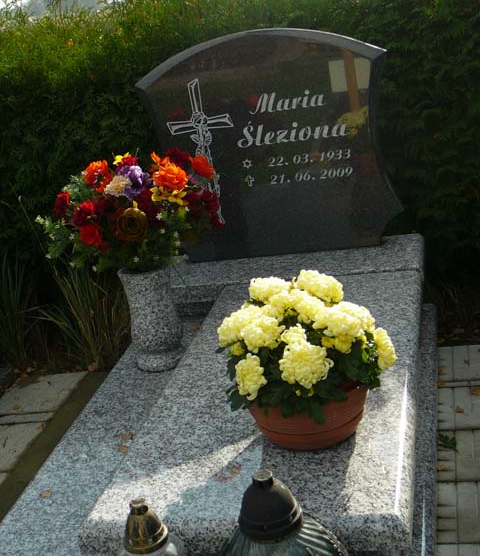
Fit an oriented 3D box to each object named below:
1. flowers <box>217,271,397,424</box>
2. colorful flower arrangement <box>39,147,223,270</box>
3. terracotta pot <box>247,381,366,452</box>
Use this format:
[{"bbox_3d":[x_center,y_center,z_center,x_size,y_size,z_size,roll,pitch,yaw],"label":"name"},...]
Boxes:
[{"bbox_3d":[0.138,0.137,1.897,0.370,0.285,0.360,-5,19,14],"label":"flowers"},{"bbox_3d":[-0.328,-0.200,2.690,0.535,0.345,0.410,-5,19,14],"label":"colorful flower arrangement"},{"bbox_3d":[0.148,0.269,1.944,0.272,0.118,0.272,-5,19,14],"label":"terracotta pot"}]

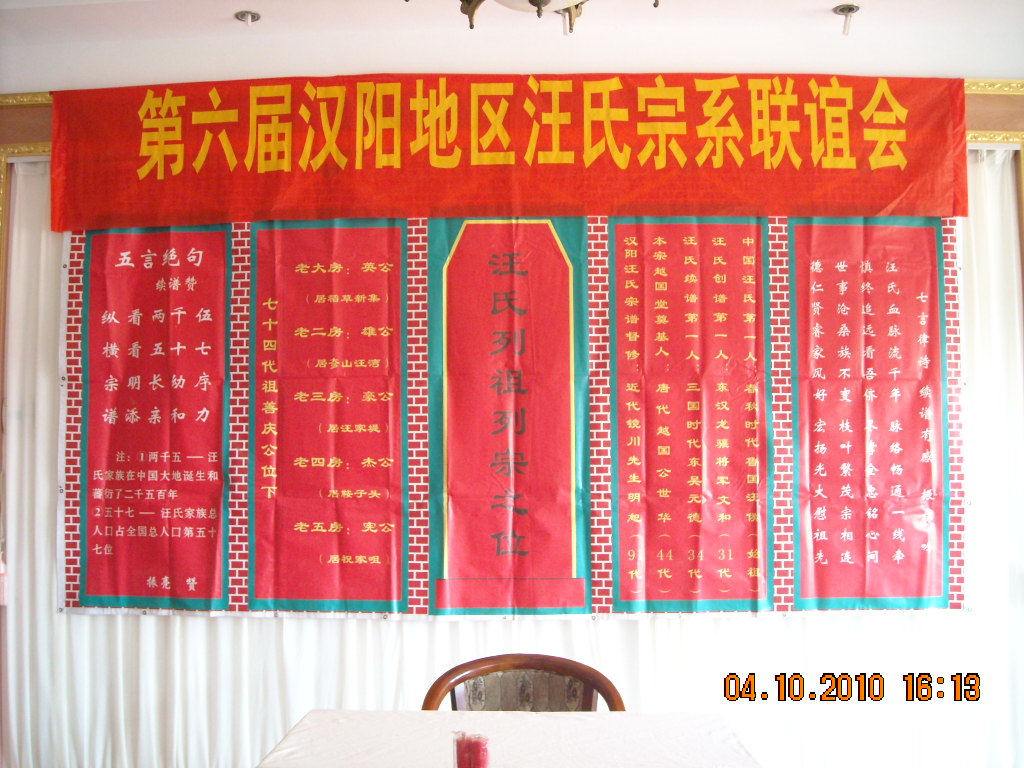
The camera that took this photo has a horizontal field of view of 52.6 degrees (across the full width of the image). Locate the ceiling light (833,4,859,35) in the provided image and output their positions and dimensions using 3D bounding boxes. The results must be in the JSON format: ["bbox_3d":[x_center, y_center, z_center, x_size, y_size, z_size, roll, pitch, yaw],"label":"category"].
[{"bbox_3d":[1.417,-1.538,4.400,0.113,0.105,0.113,0,-4,2],"label":"ceiling light"}]

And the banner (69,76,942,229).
[{"bbox_3d":[-0.045,-1.094,4.850,4.290,0.700,0.050,0,-4,2],"label":"banner"}]

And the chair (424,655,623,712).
[{"bbox_3d":[0.030,1.173,2.630,0.580,0.850,0.570,0,-4,0],"label":"chair"}]

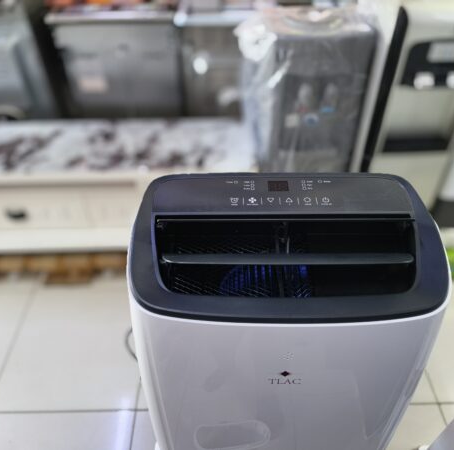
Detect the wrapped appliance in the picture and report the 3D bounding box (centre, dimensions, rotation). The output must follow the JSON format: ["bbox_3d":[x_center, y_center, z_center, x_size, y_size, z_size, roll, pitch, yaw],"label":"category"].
[{"bbox_3d":[0.308,-0.369,1.762,0.355,1.000,0.340,-2,44,0],"label":"wrapped appliance"}]

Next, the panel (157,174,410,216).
[{"bbox_3d":[0.083,-0.044,0.632,0.380,0.025,0.068,0,62,2],"label":"panel"}]

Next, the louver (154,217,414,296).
[{"bbox_3d":[0.079,0.050,0.594,0.355,0.050,0.118,0,62,2],"label":"louver"}]

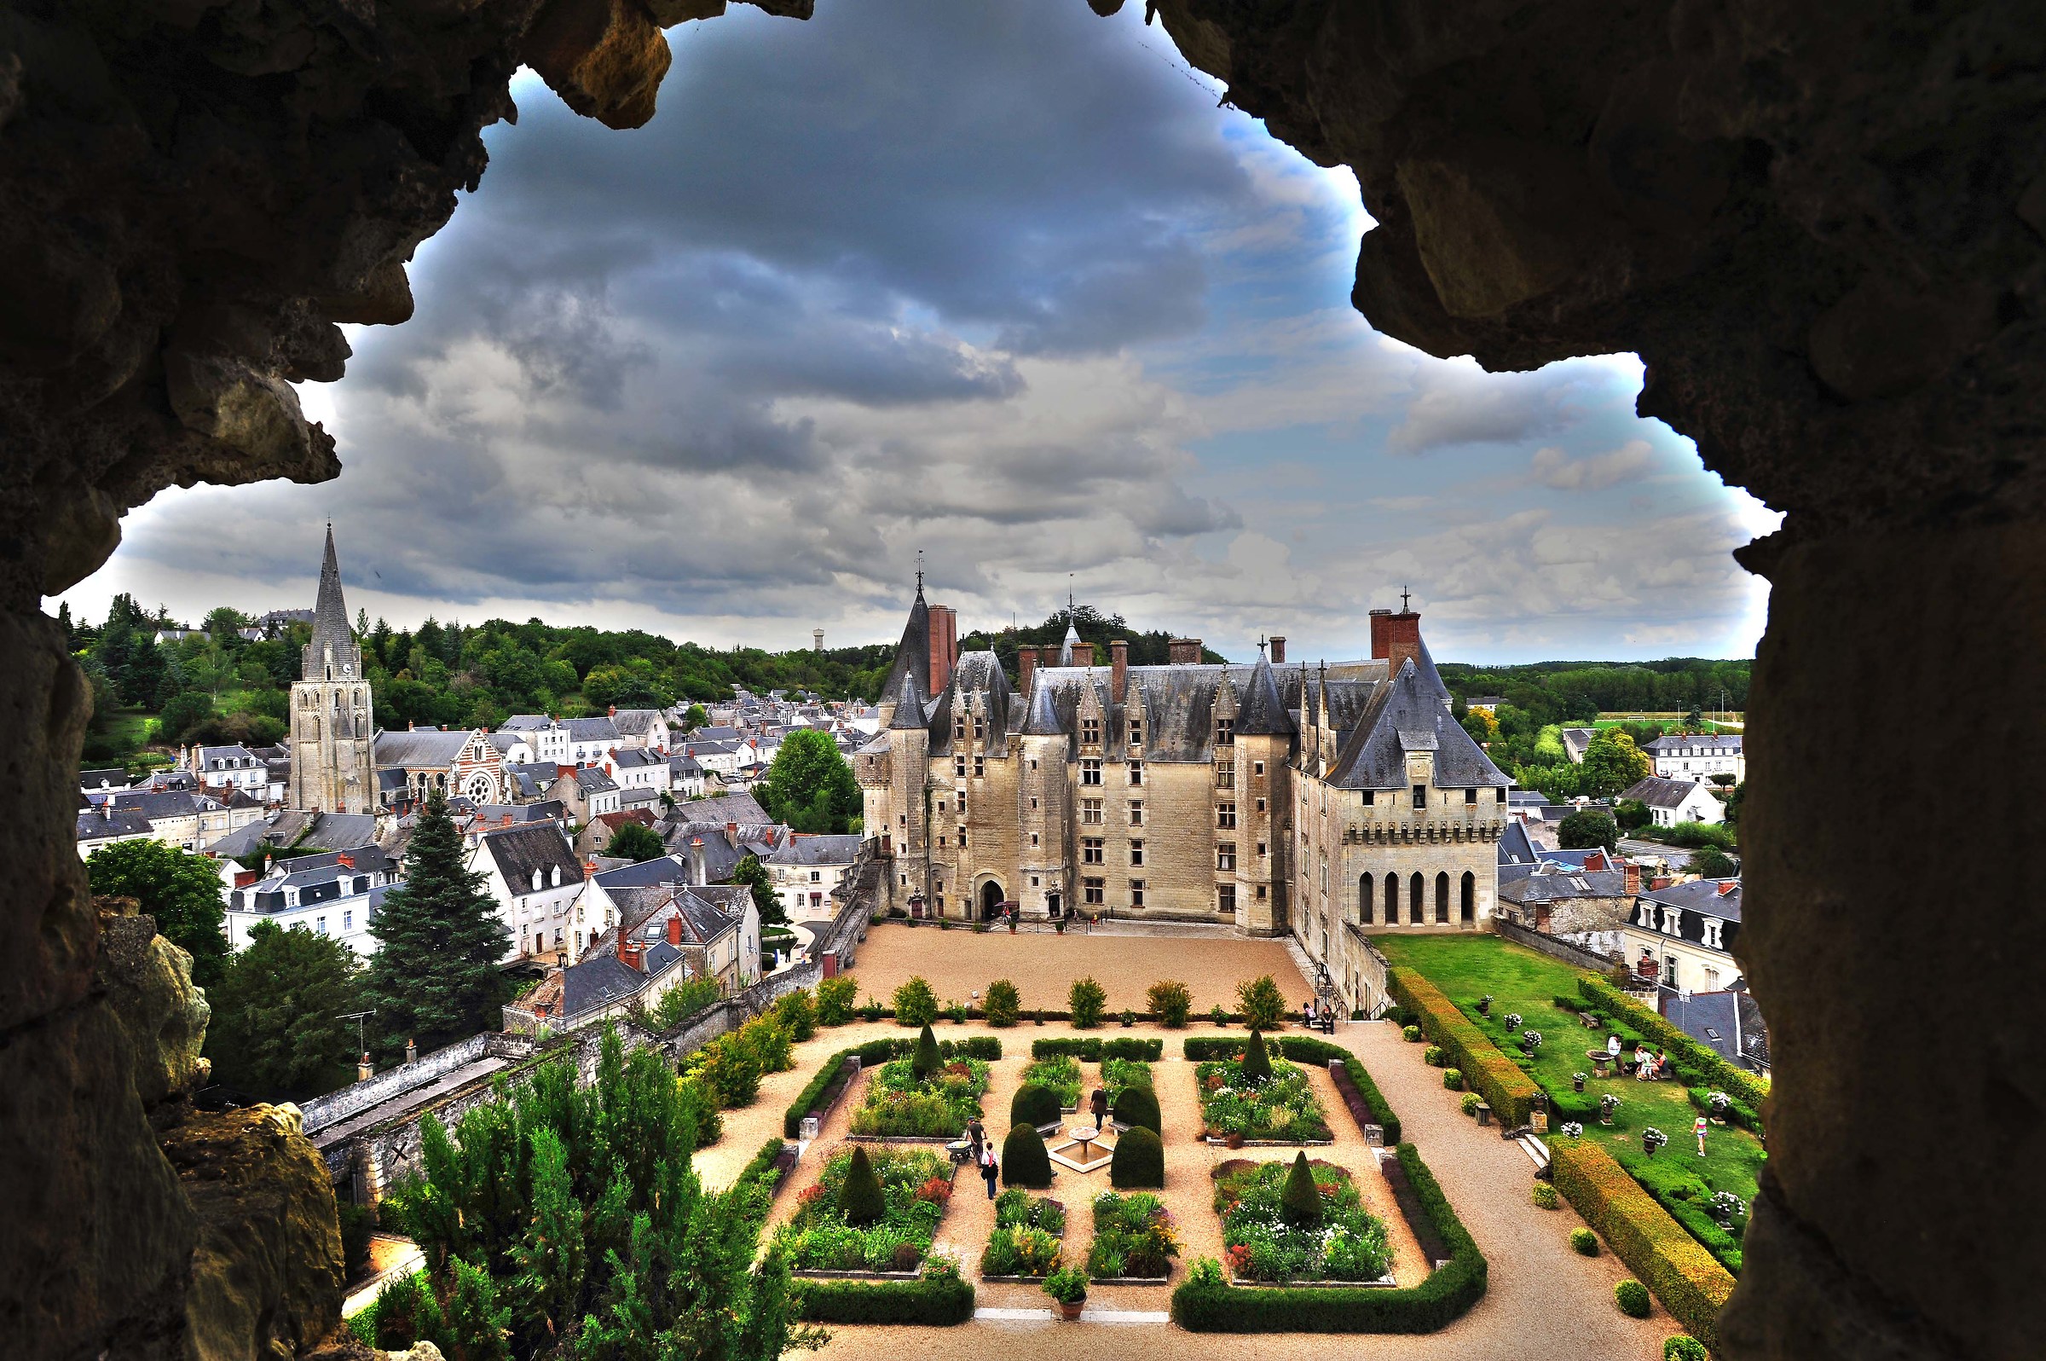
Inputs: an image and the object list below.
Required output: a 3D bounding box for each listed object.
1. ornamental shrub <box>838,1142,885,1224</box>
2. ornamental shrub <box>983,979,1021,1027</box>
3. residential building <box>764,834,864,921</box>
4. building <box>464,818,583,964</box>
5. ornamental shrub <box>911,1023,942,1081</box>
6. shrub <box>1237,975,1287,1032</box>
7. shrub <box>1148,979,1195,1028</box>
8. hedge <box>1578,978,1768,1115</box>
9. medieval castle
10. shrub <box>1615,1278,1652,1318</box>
[{"bbox_3d":[-4.779,14.815,33.910,1.400,2.100,1.400,0,1,0],"label":"ornamental shrub"},{"bbox_3d":[-0.931,14.746,52.411,1.760,2.050,1.760,0,1,0],"label":"ornamental shrub"},{"bbox_3d":[-23.263,22.288,130.640,10.400,8.900,8.000,-1,1,3],"label":"residential building"},{"bbox_3d":[-52.428,21.673,117.809,8.200,12.600,9.800,0,1,31],"label":"building"},{"bbox_3d":[-3.979,15.448,47.373,1.320,2.370,1.320,-1,1,5],"label":"ornamental shrub"},{"bbox_3d":[11.100,14.999,52.856,2.290,2.560,2.290,-1,1,5],"label":"shrub"},{"bbox_3d":[6.735,14.686,52.311,2.100,2.050,2.100,0,1,0],"label":"shrub"},{"bbox_3d":[27.224,15.365,47.823,1.100,1.200,16.500,0,1,4],"label":"hedge"},{"bbox_3d":[11.550,6.228,98.598,55.000,32.000,41.000,0,1,8],"label":"medieval castle"},{"bbox_3d":[15.800,15.977,29.400,0.830,0.860,0.830,-1,1,5],"label":"shrub"}]

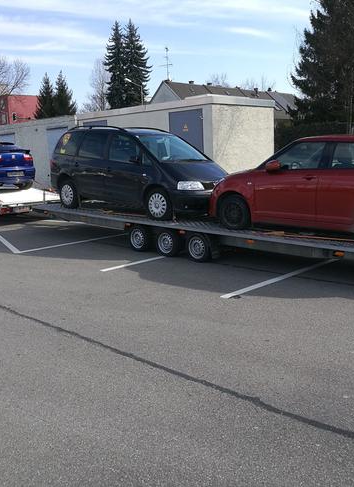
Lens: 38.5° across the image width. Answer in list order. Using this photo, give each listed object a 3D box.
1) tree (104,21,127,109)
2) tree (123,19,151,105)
[{"bbox_3d":[-6.387,-15.813,55.080,4.200,15.880,4.200,-2,10,-6],"label":"tree"},{"bbox_3d":[-4.634,-15.928,55.065,4.400,16.052,4.400,-2,10,-4],"label":"tree"}]

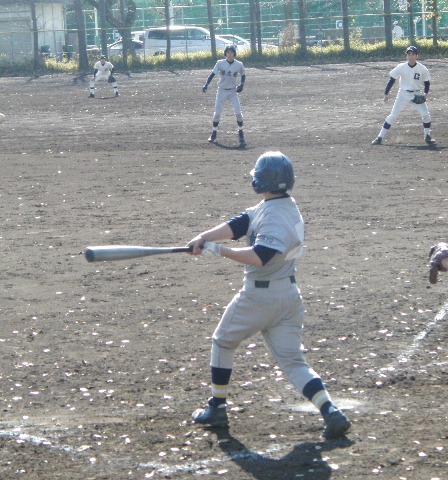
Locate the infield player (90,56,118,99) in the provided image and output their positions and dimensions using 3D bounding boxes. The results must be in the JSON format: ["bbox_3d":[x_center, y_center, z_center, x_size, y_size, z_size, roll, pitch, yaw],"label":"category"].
[{"bbox_3d":[-3.126,-4.234,61.400,0.800,1.080,0.700,0,6,-2],"label":"infield player"}]

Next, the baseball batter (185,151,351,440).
[{"bbox_3d":[0.255,0.313,13.850,0.920,1.660,0.620,2,6,17],"label":"baseball batter"}]

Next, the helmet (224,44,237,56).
[{"bbox_3d":[0.110,-3.206,40.100,0.210,0.210,0.260,0,6,3],"label":"helmet"}]

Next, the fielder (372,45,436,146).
[{"bbox_3d":[3.058,-2.445,40.100,1.050,1.680,0.600,0,6,5],"label":"fielder"}]

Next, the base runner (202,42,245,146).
[{"bbox_3d":[0.009,-2.441,40.200,0.740,1.680,0.550,0,6,4],"label":"base runner"}]

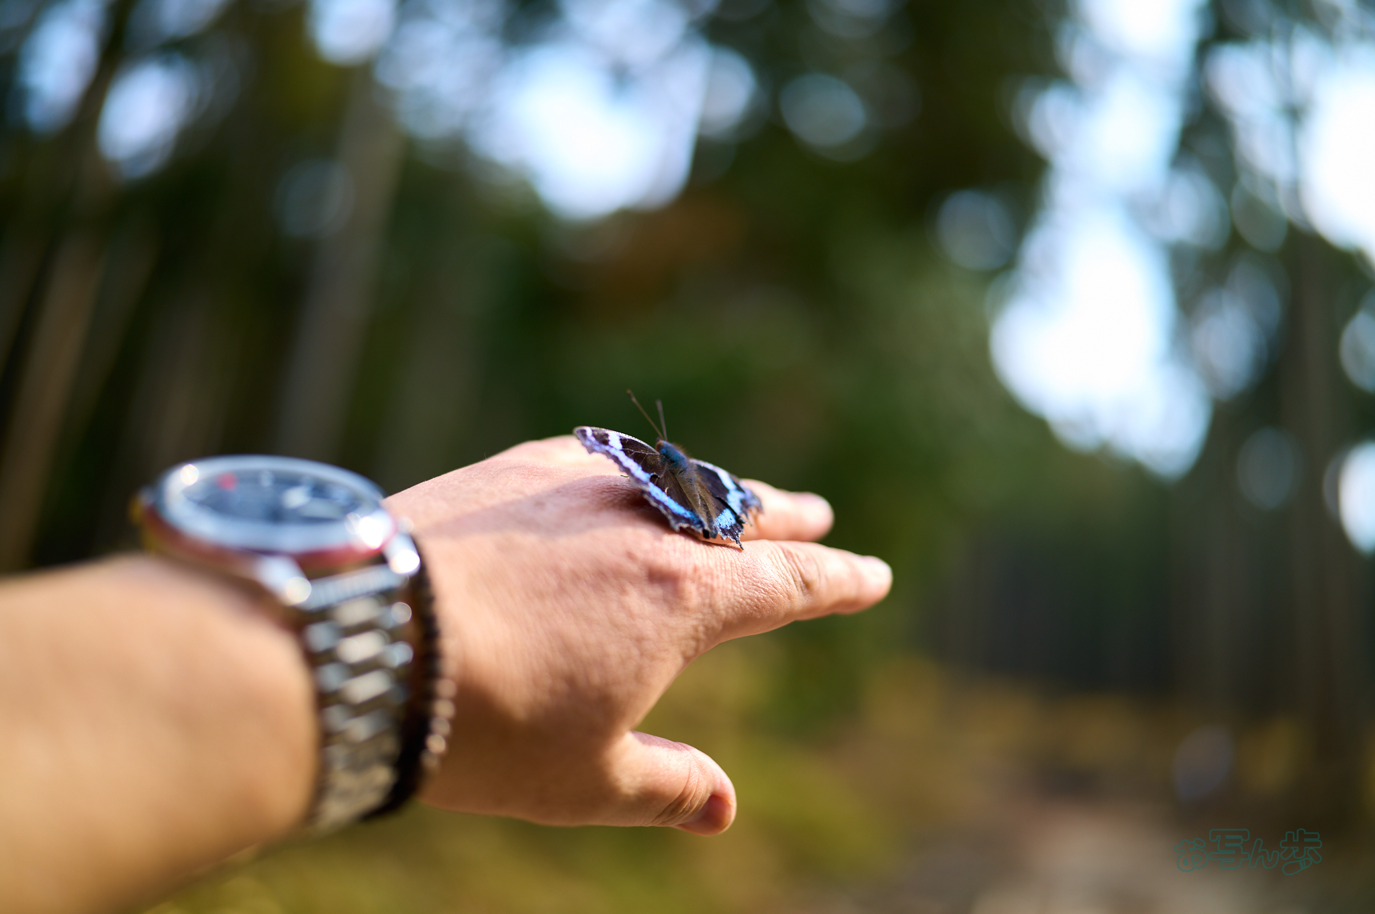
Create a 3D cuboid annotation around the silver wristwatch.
[{"bbox_3d":[-0.078,0.037,0.251,0.064,0.062,0.045,26,22,33],"label":"silver wristwatch"}]

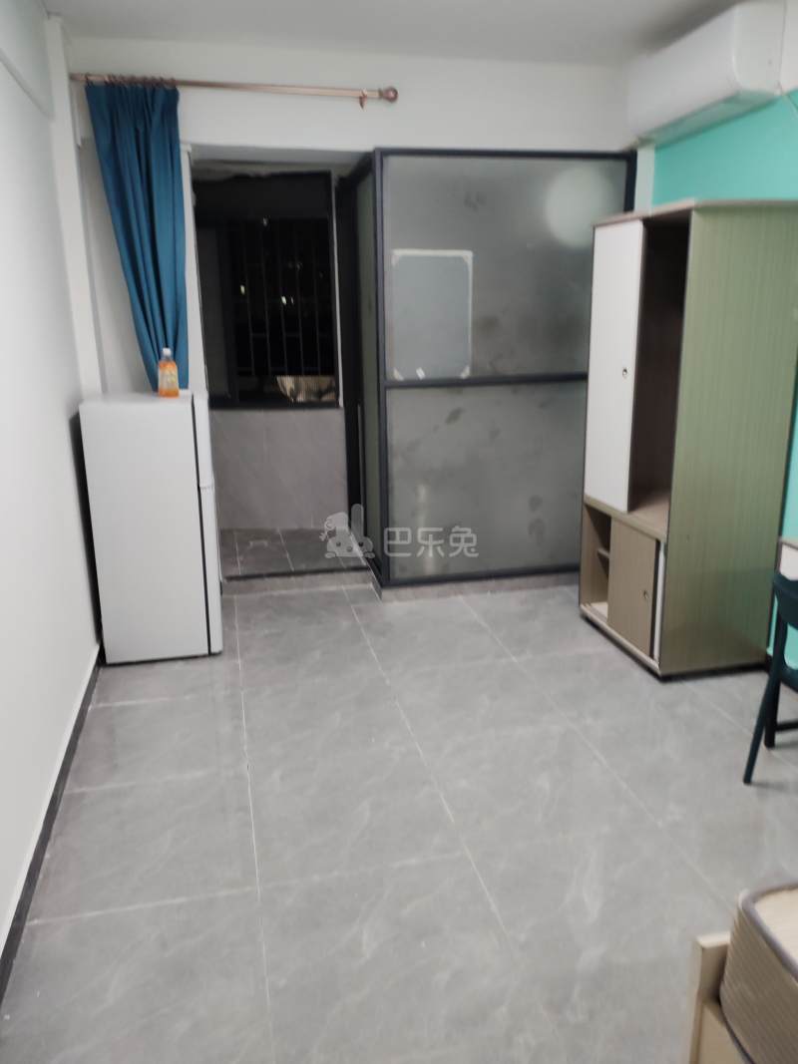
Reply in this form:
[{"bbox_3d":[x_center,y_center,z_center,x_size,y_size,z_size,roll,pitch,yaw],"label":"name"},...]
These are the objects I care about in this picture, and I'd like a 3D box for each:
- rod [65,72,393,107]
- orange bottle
[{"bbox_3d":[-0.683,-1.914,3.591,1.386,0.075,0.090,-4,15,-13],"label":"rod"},{"bbox_3d":[-1.011,-0.702,3.640,0.077,0.212,0.077,-4,15,-12],"label":"orange bottle"}]

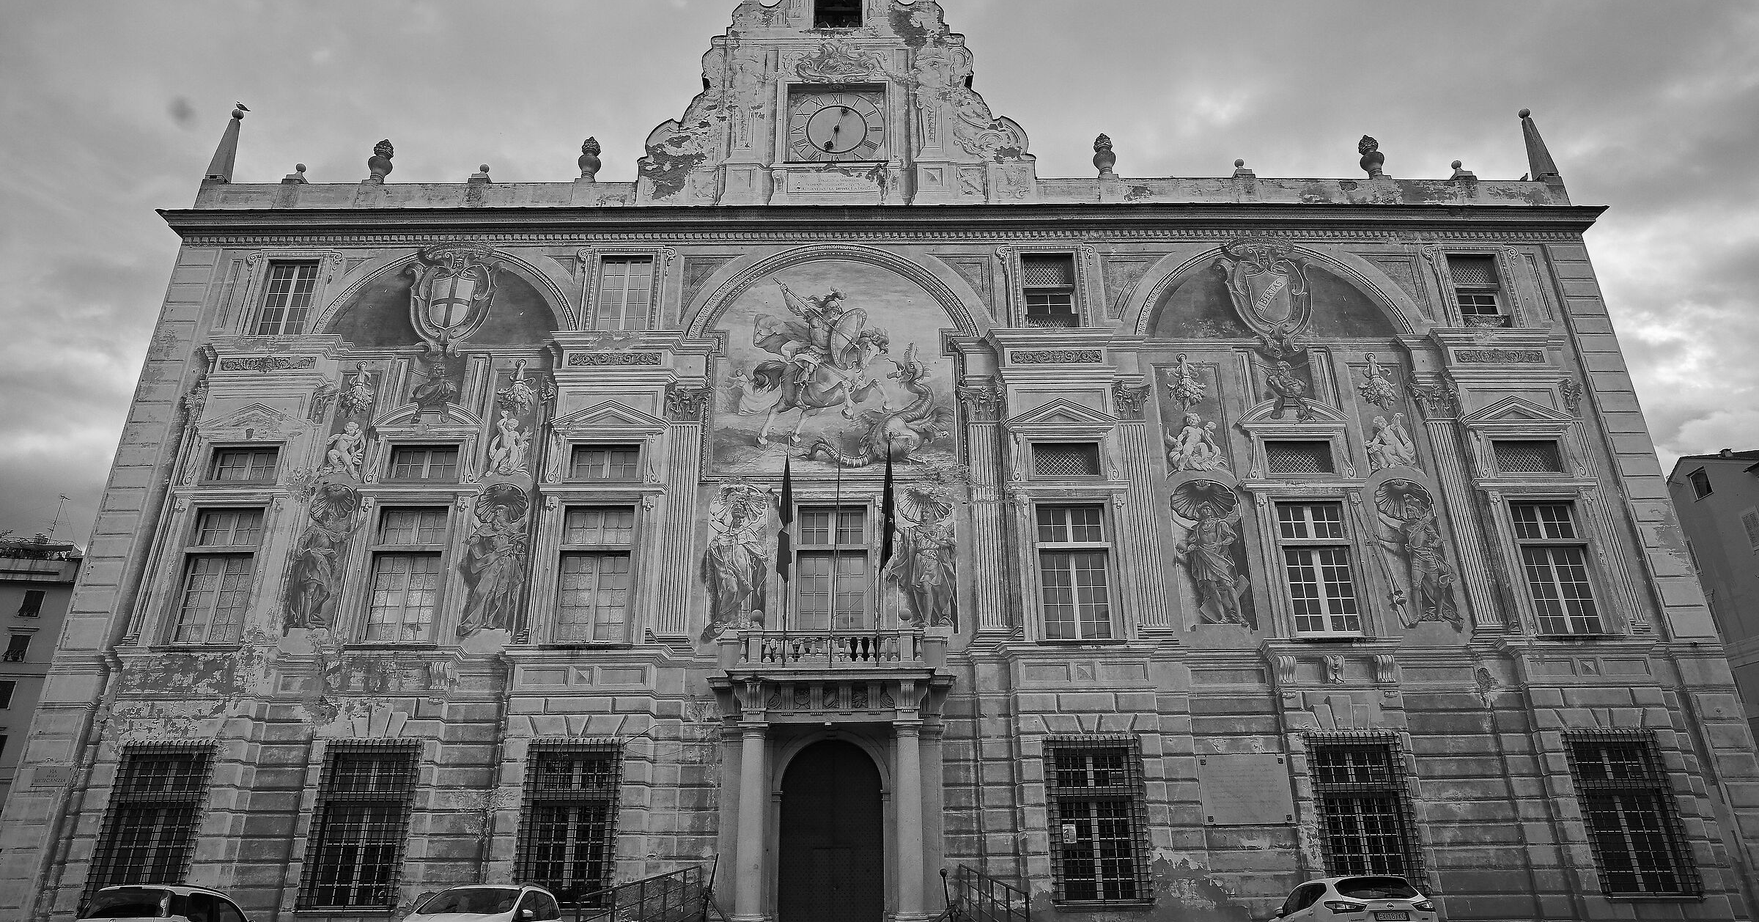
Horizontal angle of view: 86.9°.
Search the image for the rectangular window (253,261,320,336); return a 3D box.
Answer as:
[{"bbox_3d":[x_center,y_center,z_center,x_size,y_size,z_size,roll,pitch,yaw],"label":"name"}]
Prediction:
[{"bbox_3d":[-16.395,-4.486,25.774,1.346,2.385,0.250,0,-21,0],"label":"rectangular window"}]

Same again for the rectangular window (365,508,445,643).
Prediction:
[{"bbox_3d":[-11.689,2.804,22.988,1.590,3.420,0.250,0,-21,0],"label":"rectangular window"}]

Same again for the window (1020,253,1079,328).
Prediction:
[{"bbox_3d":[4.254,-4.228,23.132,1.317,2.112,0.300,0,-21,0],"label":"window"}]

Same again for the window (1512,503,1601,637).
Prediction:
[{"bbox_3d":[15.030,2.374,20.673,1.425,3.034,0.250,0,-21,0],"label":"window"}]

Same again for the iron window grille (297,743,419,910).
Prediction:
[{"bbox_3d":[-12.090,8.445,21.638,2.245,3.632,0.250,0,-21,-1],"label":"iron window grille"}]

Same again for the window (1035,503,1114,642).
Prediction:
[{"bbox_3d":[4.831,2.760,23.102,1.681,3.440,0.250,0,-21,0],"label":"window"}]

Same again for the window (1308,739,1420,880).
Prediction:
[{"bbox_3d":[9.708,7.099,18.602,1.971,3.109,0.300,0,-21,0],"label":"window"}]

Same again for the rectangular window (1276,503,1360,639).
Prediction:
[{"bbox_3d":[10.935,2.687,23.166,1.587,3.375,0.250,0,-21,0],"label":"rectangular window"}]

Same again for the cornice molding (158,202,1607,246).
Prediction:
[{"bbox_3d":[0.251,-7.035,27.502,42.697,0.919,0.650,0,-21,-1],"label":"cornice molding"}]

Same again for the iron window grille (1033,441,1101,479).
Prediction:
[{"bbox_3d":[4.849,-0.005,24.169,1.749,0.936,0.200,0,-21,0],"label":"iron window grille"}]

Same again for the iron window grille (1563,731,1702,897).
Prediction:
[{"bbox_3d":[15.032,7.066,18.639,1.959,3.091,0.300,0,-21,0],"label":"iron window grille"}]

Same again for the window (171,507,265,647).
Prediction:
[{"bbox_3d":[-14.500,2.521,20.484,1.493,3.054,0.250,0,-21,0],"label":"window"}]

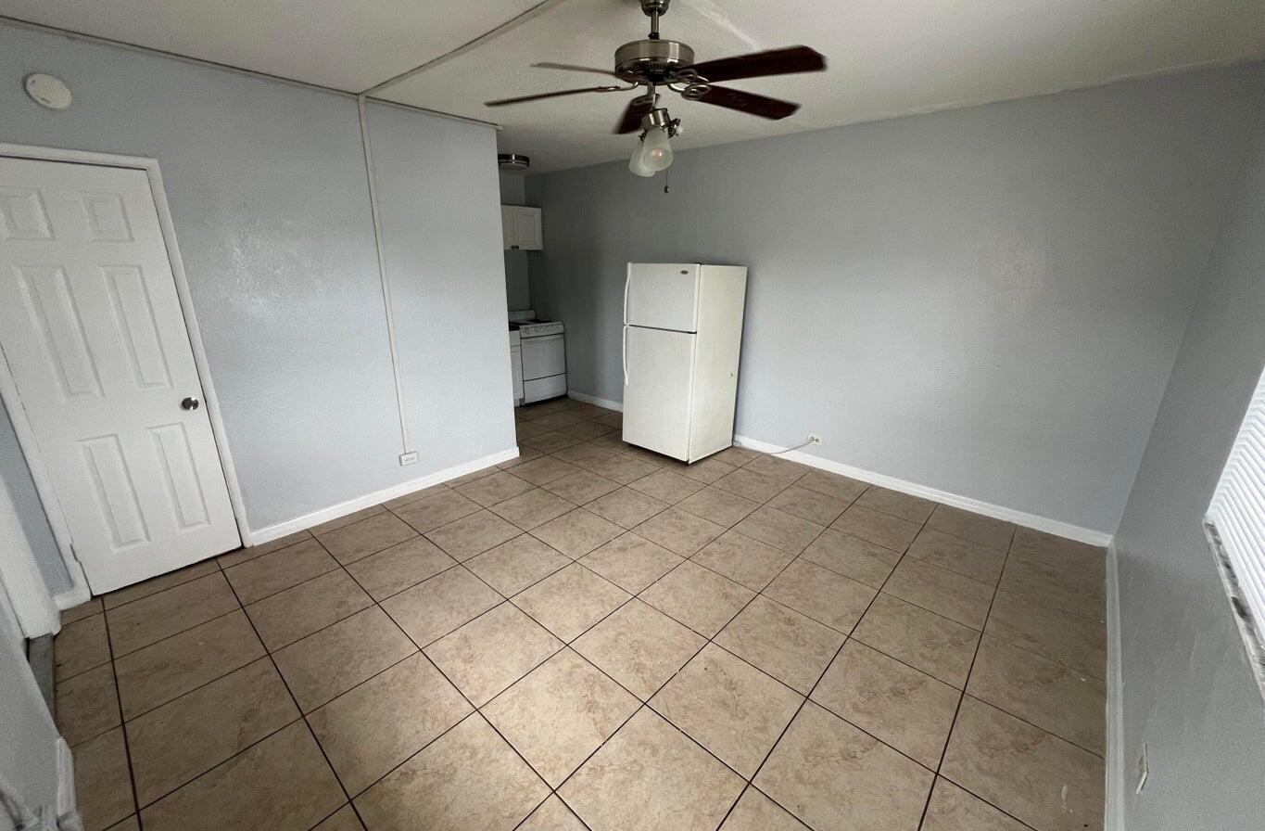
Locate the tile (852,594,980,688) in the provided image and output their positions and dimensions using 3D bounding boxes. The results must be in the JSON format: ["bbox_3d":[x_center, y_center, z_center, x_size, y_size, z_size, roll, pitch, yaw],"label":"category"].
[{"bbox_3d":[1.320,1.020,2.207,0.452,0.010,0.452,15,22,40],"label":"tile"}]

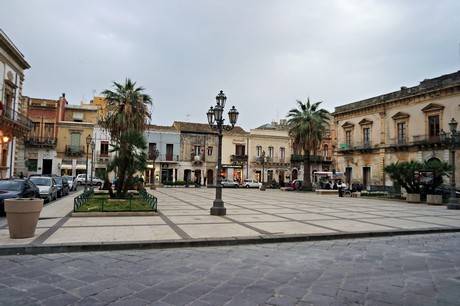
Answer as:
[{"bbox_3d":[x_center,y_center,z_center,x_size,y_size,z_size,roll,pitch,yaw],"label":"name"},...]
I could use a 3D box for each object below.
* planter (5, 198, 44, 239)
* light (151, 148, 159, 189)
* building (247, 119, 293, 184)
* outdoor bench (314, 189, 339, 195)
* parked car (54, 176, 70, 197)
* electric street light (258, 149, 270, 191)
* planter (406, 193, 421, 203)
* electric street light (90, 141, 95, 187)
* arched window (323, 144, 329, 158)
[{"bbox_3d":[-5.201,1.640,7.730,0.840,0.930,0.840,3,-4,-20],"label":"planter"},{"bbox_3d":[-9.119,1.666,37.407,1.300,5.400,1.300,3,-5,-19],"label":"light"},{"bbox_3d":[5.912,0.778,61.558,8.600,11.800,10.000,3,-4,-20],"label":"building"},{"bbox_3d":[10.689,4.321,33.516,3.000,0.500,0.600,3,-4,-20],"label":"outdoor bench"},{"bbox_3d":[-12.853,2.406,22.347,1.700,1.480,4.000,3,-4,-20],"label":"parked car"},{"bbox_3d":[4.352,2.128,39.703,1.300,5.300,1.300,3,-5,-19],"label":"electric street light"},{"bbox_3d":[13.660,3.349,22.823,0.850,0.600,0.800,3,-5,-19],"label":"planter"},{"bbox_3d":[-16.416,1.485,36.707,0.550,5.400,0.550,3,-5,-19],"label":"electric street light"},{"bbox_3d":[17.880,-0.316,56.947,1.100,2.500,0.300,3,-5,-19],"label":"arched window"}]

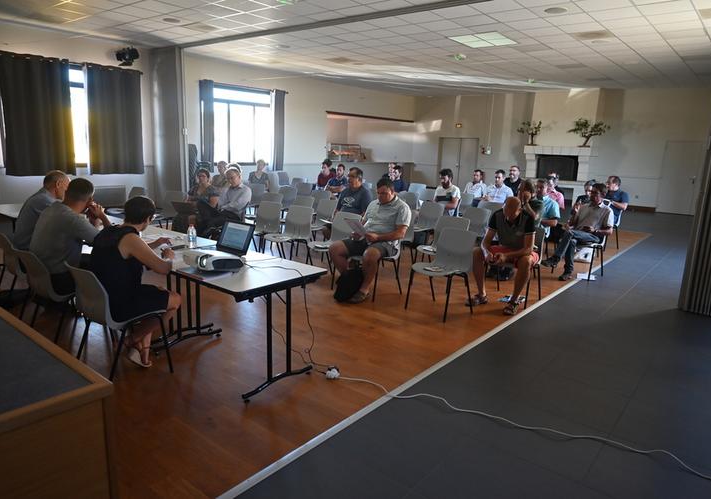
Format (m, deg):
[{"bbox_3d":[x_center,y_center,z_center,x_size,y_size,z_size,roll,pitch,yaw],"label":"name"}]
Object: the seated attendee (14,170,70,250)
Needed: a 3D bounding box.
[{"bbox_3d":[-2.716,-0.077,4.727,0.550,1.290,0.800,11,15,37],"label":"seated attendee"}]

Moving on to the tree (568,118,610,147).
[{"bbox_3d":[6.870,-3.424,14.691,1.096,0.821,0.650,12,15,38],"label":"tree"}]

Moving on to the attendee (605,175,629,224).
[{"bbox_3d":[4.171,-0.619,8.480,0.800,1.265,0.500,-6,15,-35],"label":"attendee"}]

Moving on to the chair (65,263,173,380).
[{"bbox_3d":[-1.658,0.476,3.451,0.520,0.810,0.530,12,16,40],"label":"chair"}]

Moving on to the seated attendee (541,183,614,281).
[{"bbox_3d":[2.903,-0.249,6.470,0.920,1.250,0.640,-8,15,-39],"label":"seated attendee"}]

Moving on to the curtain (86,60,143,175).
[{"bbox_3d":[-4.949,-2.629,10.310,0.130,2.170,1.200,11,15,39],"label":"curtain"}]

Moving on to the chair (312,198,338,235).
[{"bbox_3d":[-0.572,-0.323,7.405,0.500,0.810,0.520,11,15,39],"label":"chair"}]

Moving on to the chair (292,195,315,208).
[{"bbox_3d":[-0.948,-0.375,7.479,0.500,0.810,0.530,12,15,38],"label":"chair"}]

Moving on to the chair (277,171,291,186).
[{"bbox_3d":[-1.865,-1.624,13.180,0.500,0.810,0.530,-4,13,-27],"label":"chair"}]

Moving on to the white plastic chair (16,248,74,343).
[{"bbox_3d":[-2.135,0.364,3.801,0.500,0.810,0.530,13,16,42],"label":"white plastic chair"}]

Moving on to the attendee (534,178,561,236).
[{"bbox_3d":[2.309,-0.288,6.595,0.550,1.250,0.850,13,16,43],"label":"attendee"}]

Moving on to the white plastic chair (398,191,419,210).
[{"bbox_3d":[0.722,-0.582,8.835,0.530,0.810,0.520,-7,15,-38],"label":"white plastic chair"}]

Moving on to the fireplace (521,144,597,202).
[{"bbox_3d":[6.331,-2.311,15.674,1.980,1.750,0.850,12,15,38],"label":"fireplace"}]

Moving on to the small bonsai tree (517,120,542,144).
[{"bbox_3d":[5.466,-3.647,15.630,0.680,0.700,0.500,12,15,38],"label":"small bonsai tree"}]

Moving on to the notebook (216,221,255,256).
[{"bbox_3d":[-1.035,-0.080,3.893,0.370,0.240,0.350,12,15,38],"label":"notebook"}]

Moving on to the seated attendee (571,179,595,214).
[{"bbox_3d":[3.345,-0.411,7.460,0.820,1.240,0.550,-9,16,-42],"label":"seated attendee"}]

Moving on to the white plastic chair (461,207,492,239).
[{"bbox_3d":[1.586,-0.131,6.870,0.520,0.810,0.530,12,16,40],"label":"white plastic chair"}]

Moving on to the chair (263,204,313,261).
[{"bbox_3d":[-0.843,-0.113,6.267,0.500,0.810,0.530,13,16,41],"label":"chair"}]

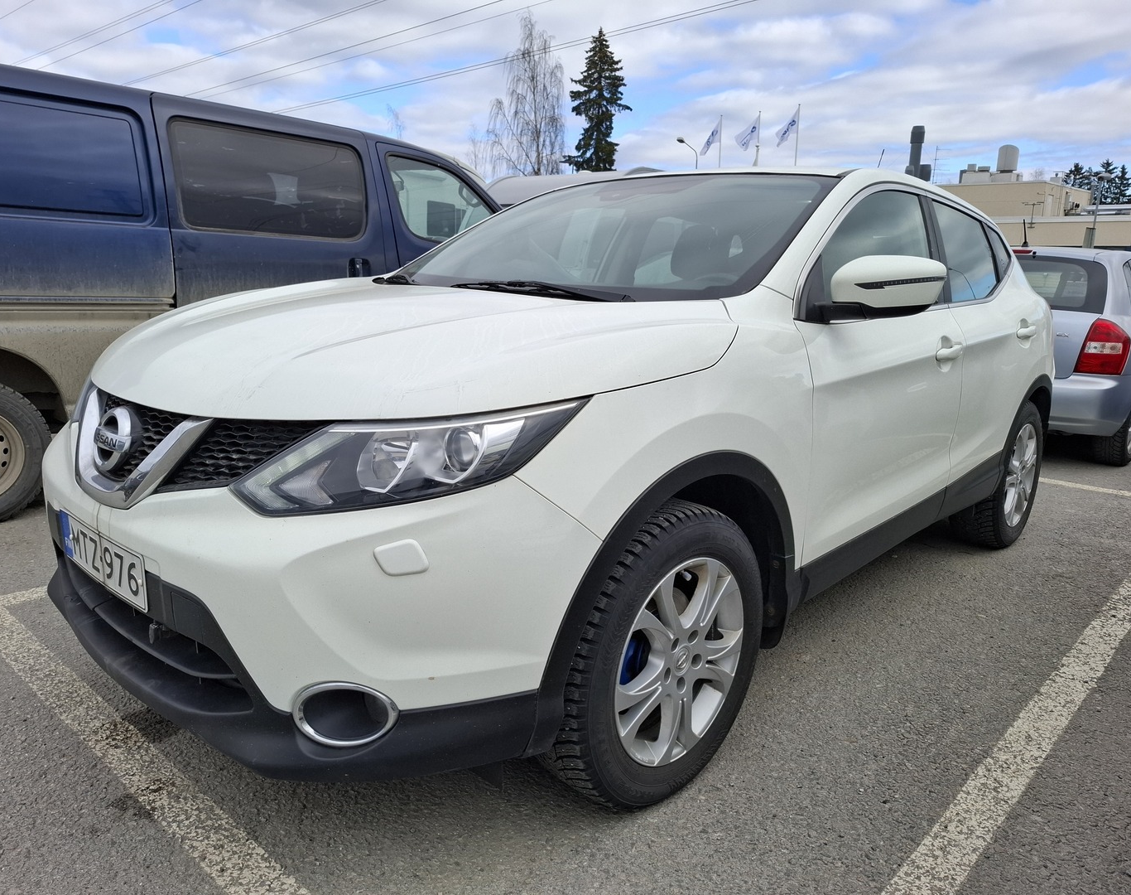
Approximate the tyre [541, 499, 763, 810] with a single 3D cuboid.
[{"bbox_3d":[0.201,0.460,1.847,0.225,0.685,0.685,12,16,42],"label":"tyre"}]

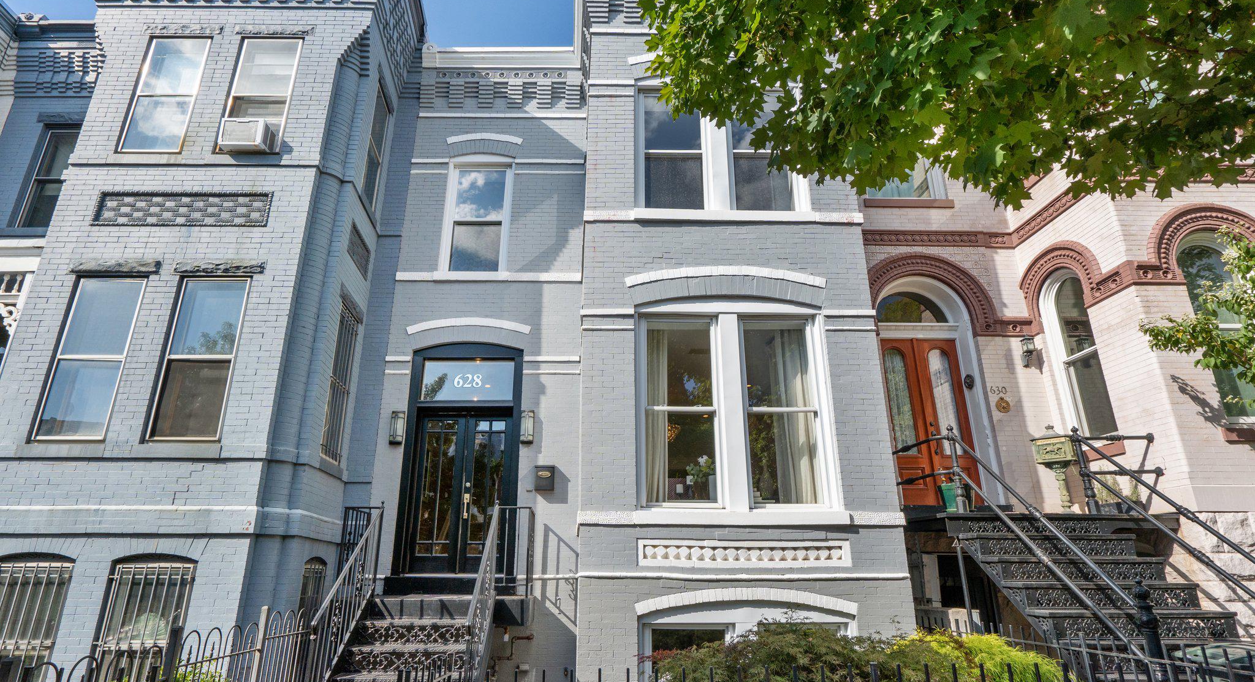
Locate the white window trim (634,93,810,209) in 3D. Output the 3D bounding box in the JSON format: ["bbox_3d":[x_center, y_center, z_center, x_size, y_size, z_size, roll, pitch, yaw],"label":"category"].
[{"bbox_3d":[1.105,-2.343,6.627,2.040,1.791,0.150,0,-15,-1],"label":"white window trim"}]

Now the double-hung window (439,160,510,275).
[{"bbox_3d":[-2.137,-1.786,8.014,0.928,1.723,0.110,0,-15,-1],"label":"double-hung window"}]

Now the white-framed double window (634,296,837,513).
[{"bbox_3d":[1.129,0.611,5.864,2.087,2.261,0.150,0,-15,-1],"label":"white-framed double window"}]

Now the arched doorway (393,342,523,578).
[{"bbox_3d":[-2.109,1.459,7.196,1.476,2.932,0.250,0,-15,-1],"label":"arched doorway"}]

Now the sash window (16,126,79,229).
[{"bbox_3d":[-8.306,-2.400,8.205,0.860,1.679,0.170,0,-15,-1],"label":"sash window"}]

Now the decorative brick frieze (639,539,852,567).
[{"bbox_3d":[1.132,2.049,5.394,2.041,0.248,0.080,0,-15,-1],"label":"decorative brick frieze"}]

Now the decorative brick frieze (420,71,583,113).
[{"bbox_3d":[-1.863,-3.730,8.342,2.418,0.735,0.180,0,-15,-1],"label":"decorative brick frieze"}]

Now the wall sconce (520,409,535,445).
[{"bbox_3d":[-1.276,1.102,7.121,0.177,0.422,0.110,0,-15,-1],"label":"wall sconce"}]

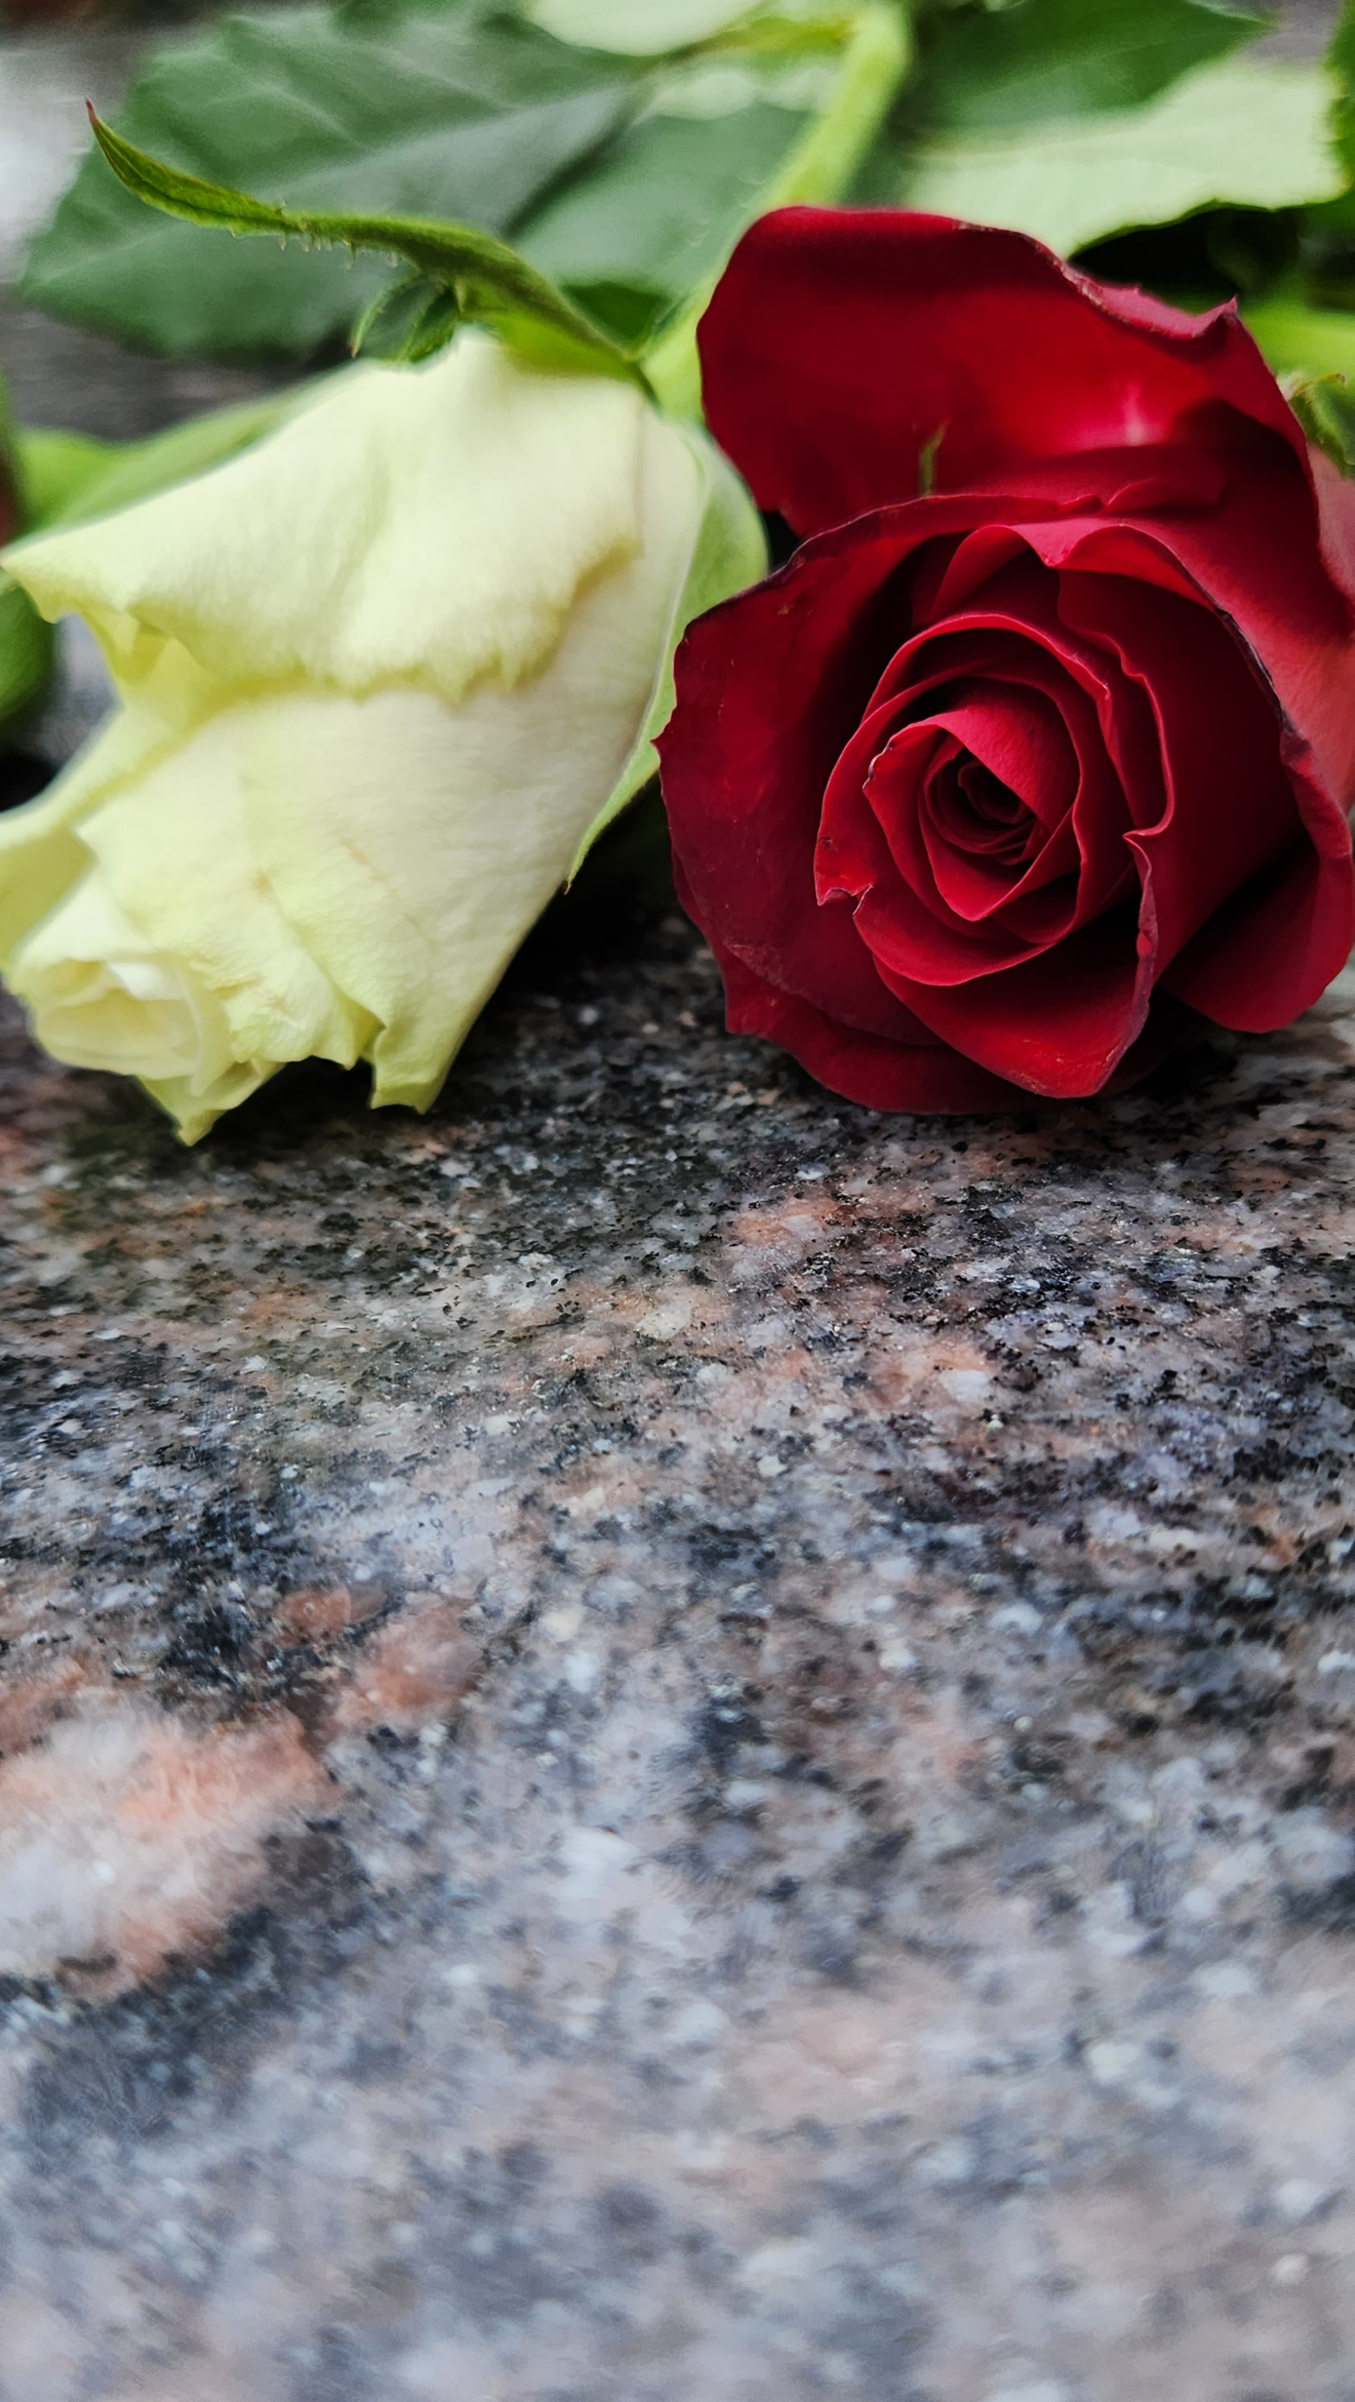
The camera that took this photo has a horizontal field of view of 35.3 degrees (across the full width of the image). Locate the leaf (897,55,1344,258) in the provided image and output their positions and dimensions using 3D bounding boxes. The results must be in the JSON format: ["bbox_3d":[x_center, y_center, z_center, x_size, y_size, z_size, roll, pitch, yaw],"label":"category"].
[{"bbox_3d":[0.049,-0.115,0.235,0.045,0.012,0.030,12,51,10],"label":"leaf"}]

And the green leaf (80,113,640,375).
[{"bbox_3d":[-0.025,-0.076,0.171,0.046,0.013,0.014,2,33,3],"label":"green leaf"}]

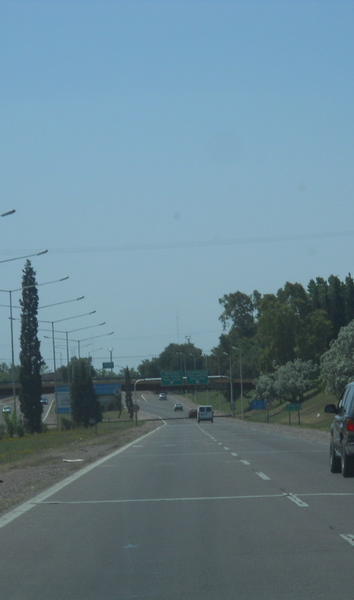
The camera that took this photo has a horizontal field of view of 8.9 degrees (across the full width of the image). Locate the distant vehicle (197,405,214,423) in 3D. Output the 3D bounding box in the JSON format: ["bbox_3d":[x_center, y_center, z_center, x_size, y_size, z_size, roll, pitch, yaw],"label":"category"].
[{"bbox_3d":[3.542,14.371,284.500,1.940,2.120,4.800,-2,-3,-1],"label":"distant vehicle"}]

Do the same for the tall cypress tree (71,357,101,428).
[{"bbox_3d":[-10.869,11.229,272.000,3.540,8.350,3.540,-2,-3,0],"label":"tall cypress tree"}]

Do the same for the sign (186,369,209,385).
[{"bbox_3d":[3.081,11.703,342.000,3.250,2.160,0.150,-2,-3,0],"label":"sign"}]

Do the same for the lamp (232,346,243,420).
[{"bbox_3d":[8.725,12.054,325.000,1.440,10.300,0.400,-2,-3,0],"label":"lamp"}]

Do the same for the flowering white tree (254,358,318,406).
[{"bbox_3d":[12.839,9.644,268.000,7.450,5.560,6.150,-2,-3,0],"label":"flowering white tree"}]

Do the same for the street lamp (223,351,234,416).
[{"bbox_3d":[8.109,13.357,358.000,1.420,10.270,0.400,-2,-3,0],"label":"street lamp"}]

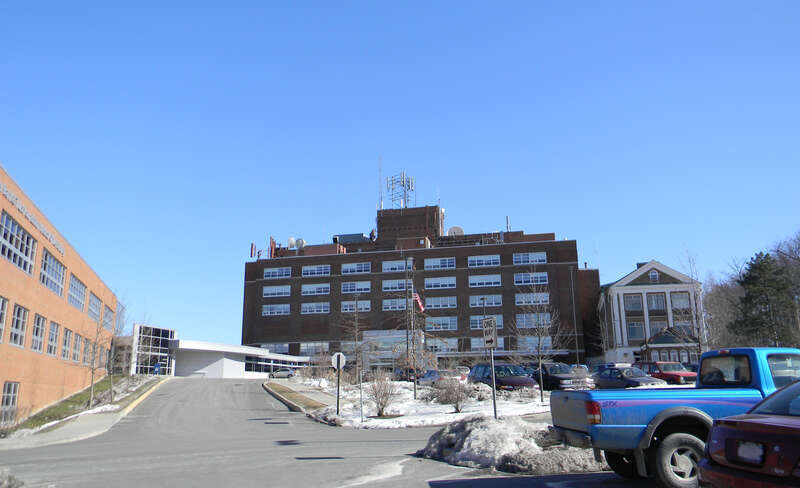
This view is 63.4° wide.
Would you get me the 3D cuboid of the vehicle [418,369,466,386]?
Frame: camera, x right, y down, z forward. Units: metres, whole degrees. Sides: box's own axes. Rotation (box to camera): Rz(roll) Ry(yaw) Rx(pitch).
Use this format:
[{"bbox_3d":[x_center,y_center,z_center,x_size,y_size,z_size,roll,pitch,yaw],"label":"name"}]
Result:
[{"bbox_3d":[2.564,8.710,41.100,1.750,1.430,4.600,3,-14,-14],"label":"vehicle"}]

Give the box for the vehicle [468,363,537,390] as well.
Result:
[{"bbox_3d":[4.495,6.082,28.254,1.870,1.720,4.700,2,-14,-12],"label":"vehicle"}]

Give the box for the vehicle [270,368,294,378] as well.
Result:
[{"bbox_3d":[-17.021,18.953,94.713,4.400,1.470,1.730,-4,-14,13],"label":"vehicle"}]

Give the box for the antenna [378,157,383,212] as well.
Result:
[{"bbox_3d":[-3.624,-11.740,123.151,0.400,11.500,0.400,-4,-14,14],"label":"antenna"}]

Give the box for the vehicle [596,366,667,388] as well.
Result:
[{"bbox_3d":[11.049,6.688,31.285,1.720,1.390,4.500,3,-14,-15],"label":"vehicle"}]

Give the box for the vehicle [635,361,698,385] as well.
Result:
[{"bbox_3d":[12.648,6.453,30.722,1.730,1.620,4.250,3,-14,-13],"label":"vehicle"}]

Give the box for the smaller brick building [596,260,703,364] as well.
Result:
[{"bbox_3d":[37.777,12.466,99.611,12.000,16.000,18.000,-3,-14,12],"label":"smaller brick building"}]

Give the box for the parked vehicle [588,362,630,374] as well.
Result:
[{"bbox_3d":[13.410,8.438,41.070,1.800,1.650,4.600,3,-14,-13],"label":"parked vehicle"}]

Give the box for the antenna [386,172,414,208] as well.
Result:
[{"bbox_3d":[0.106,-10.670,127.056,4.800,8.000,4.300,-4,-14,14],"label":"antenna"}]

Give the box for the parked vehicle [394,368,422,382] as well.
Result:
[{"bbox_3d":[0.596,13.094,63.706,1.800,1.650,4.600,3,-14,-14],"label":"parked vehicle"}]

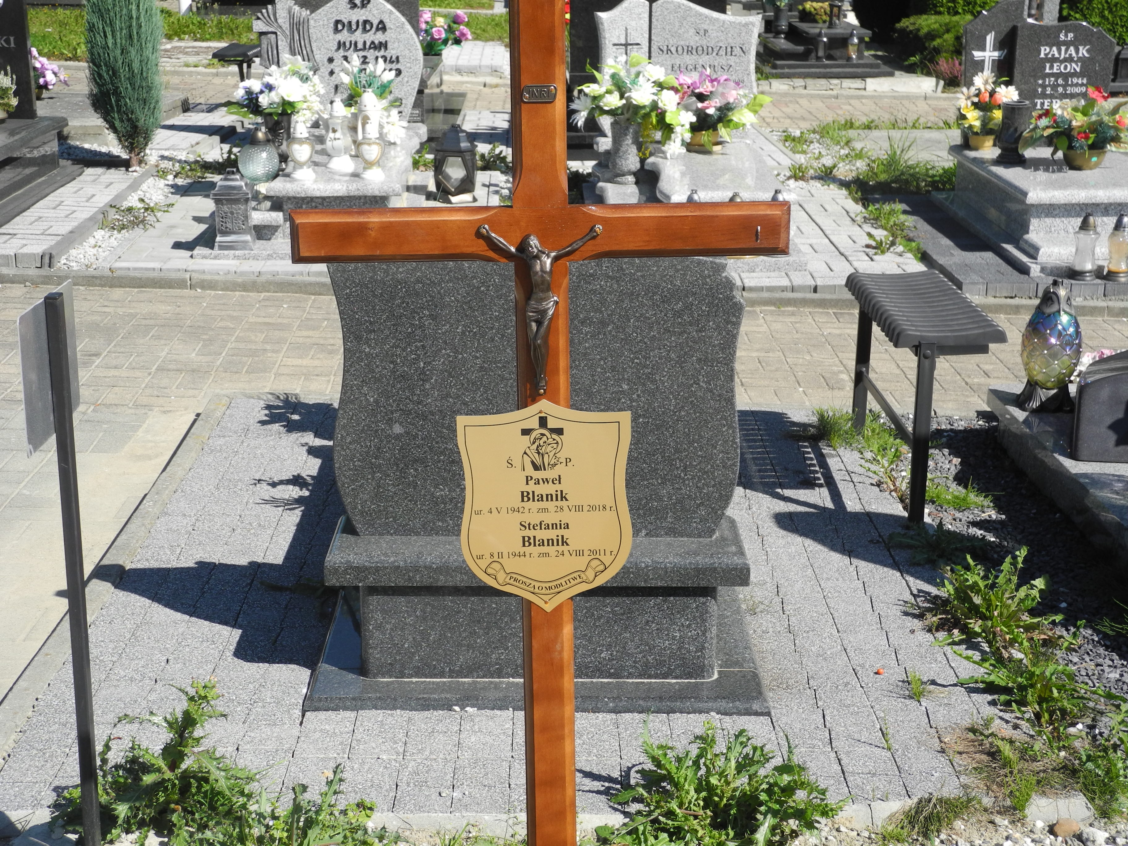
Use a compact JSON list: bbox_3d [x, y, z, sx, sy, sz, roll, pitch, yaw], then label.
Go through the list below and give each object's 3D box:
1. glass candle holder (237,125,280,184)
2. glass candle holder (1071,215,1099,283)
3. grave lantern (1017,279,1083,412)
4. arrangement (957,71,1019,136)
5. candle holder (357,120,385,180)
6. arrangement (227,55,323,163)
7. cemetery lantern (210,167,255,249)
[{"bbox_3d":[-1.409,-1.239,8.280,0.191,0.271,0.191,-1,16,-2],"label":"glass candle holder"},{"bbox_3d":[2.173,-0.736,7.470,0.113,0.275,0.113,-1,16,-2],"label":"glass candle holder"},{"bbox_3d":[1.405,-0.229,5.170,0.182,0.371,0.173,-1,16,-2],"label":"grave lantern"},{"bbox_3d":[2.133,-1.598,9.030,0.304,0.337,0.274,0,16,0],"label":"arrangement"},{"bbox_3d":[-0.848,-1.196,7.870,0.123,0.259,0.099,-2,16,-5],"label":"candle holder"},{"bbox_3d":[-1.425,-1.530,8.850,0.467,0.564,0.397,-1,16,-2],"label":"arrangement"},{"bbox_3d":[-1.407,-0.913,7.630,0.172,0.333,0.172,-2,16,-6],"label":"cemetery lantern"}]

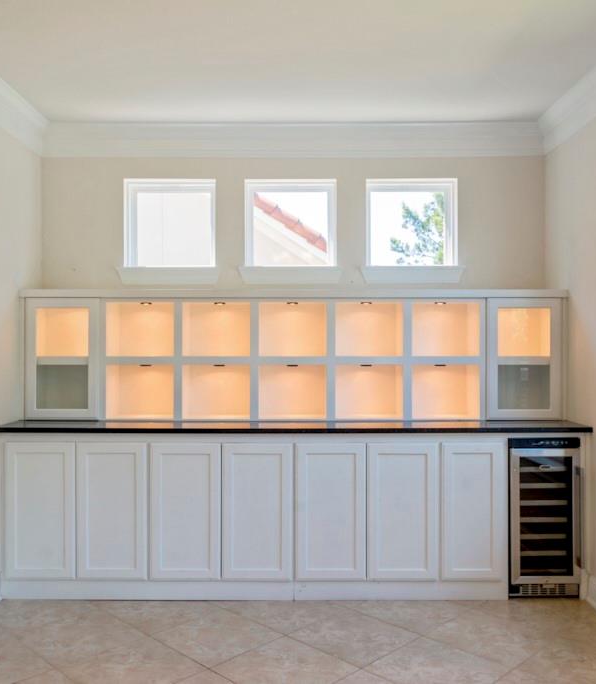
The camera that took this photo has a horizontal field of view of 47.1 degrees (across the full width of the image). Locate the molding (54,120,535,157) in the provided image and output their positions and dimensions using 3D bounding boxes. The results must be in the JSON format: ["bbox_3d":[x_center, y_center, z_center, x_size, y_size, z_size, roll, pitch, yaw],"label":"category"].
[{"bbox_3d":[-0.034,-1.257,4.250,3.150,0.200,0.090,0,0,0],"label":"molding"}]

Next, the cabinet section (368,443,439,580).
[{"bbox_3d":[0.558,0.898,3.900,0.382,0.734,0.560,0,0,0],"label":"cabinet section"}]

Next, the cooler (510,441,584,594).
[{"bbox_3d":[1.309,0.934,3.890,0.385,0.855,0.580,0,0,0],"label":"cooler"}]

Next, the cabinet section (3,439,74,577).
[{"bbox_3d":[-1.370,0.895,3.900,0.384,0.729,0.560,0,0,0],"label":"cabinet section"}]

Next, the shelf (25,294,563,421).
[{"bbox_3d":[-0.030,0.076,4.100,3.120,0.740,0.355,0,0,0],"label":"shelf"}]

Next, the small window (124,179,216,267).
[{"bbox_3d":[-0.802,-0.751,4.340,0.577,0.560,0.100,0,0,0],"label":"small window"}]

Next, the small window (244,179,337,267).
[{"bbox_3d":[-0.044,-0.751,4.340,0.577,0.560,0.100,0,0,0],"label":"small window"}]

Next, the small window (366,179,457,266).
[{"bbox_3d":[0.716,-0.751,4.340,0.577,0.560,0.100,0,0,0],"label":"small window"}]

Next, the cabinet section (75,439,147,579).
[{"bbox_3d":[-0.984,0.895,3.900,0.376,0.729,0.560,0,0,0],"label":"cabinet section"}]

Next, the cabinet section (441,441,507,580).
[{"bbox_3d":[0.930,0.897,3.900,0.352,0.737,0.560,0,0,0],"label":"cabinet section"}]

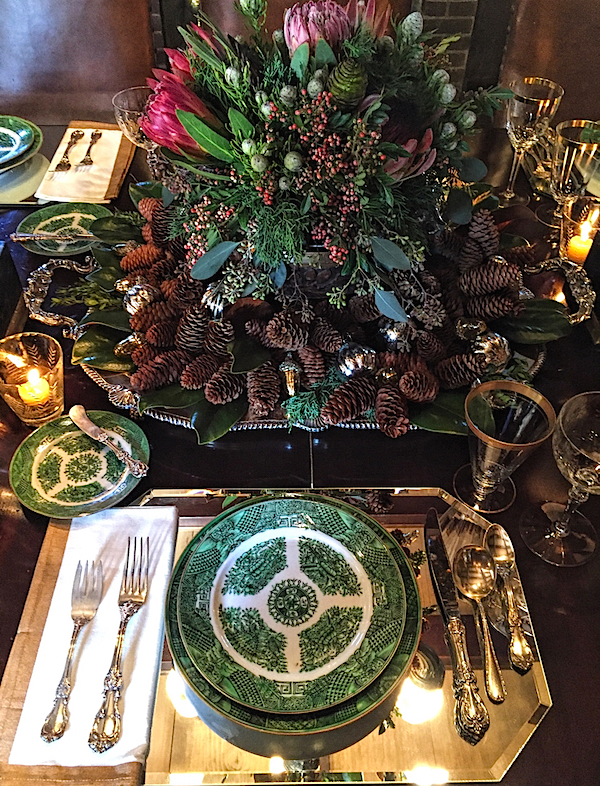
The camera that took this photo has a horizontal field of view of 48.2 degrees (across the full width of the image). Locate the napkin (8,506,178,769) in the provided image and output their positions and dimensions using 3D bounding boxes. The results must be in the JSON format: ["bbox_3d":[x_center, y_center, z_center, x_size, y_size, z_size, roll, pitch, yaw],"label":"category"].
[{"bbox_3d":[-0.190,0.227,0.659,0.118,0.012,0.256,-1,47,-1],"label":"napkin"}]

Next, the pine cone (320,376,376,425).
[{"bbox_3d":[0.060,0.008,0.819,0.080,0.041,0.041,-35,55,-24],"label":"pine cone"}]

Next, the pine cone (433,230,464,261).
[{"bbox_3d":[0.213,-0.210,0.955,0.064,0.038,0.038,11,41,-30],"label":"pine cone"}]

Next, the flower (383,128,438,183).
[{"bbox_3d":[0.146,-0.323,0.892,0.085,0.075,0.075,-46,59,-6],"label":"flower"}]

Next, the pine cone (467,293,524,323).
[{"bbox_3d":[0.273,-0.122,0.940,0.076,0.039,0.039,9,47,8],"label":"pine cone"}]

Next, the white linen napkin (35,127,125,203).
[{"bbox_3d":[-0.409,-0.440,1.282,0.125,0.013,0.270,-1,46,-1],"label":"white linen napkin"}]

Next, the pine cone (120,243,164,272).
[{"bbox_3d":[-0.233,-0.201,0.988,0.071,0.037,0.037,-31,54,-20],"label":"pine cone"}]

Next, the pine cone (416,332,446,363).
[{"bbox_3d":[0.161,-0.056,0.819,0.035,0.058,0.035,-40,51,11],"label":"pine cone"}]

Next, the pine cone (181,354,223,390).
[{"bbox_3d":[-0.122,-0.031,0.852,0.036,0.036,0.065,33,66,27],"label":"pine cone"}]

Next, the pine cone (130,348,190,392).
[{"bbox_3d":[-0.179,-0.033,0.862,0.080,0.038,0.038,-28,53,-19],"label":"pine cone"}]

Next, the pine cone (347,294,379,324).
[{"bbox_3d":[0.094,-0.121,0.922,0.066,0.038,0.038,-32,54,-33],"label":"pine cone"}]

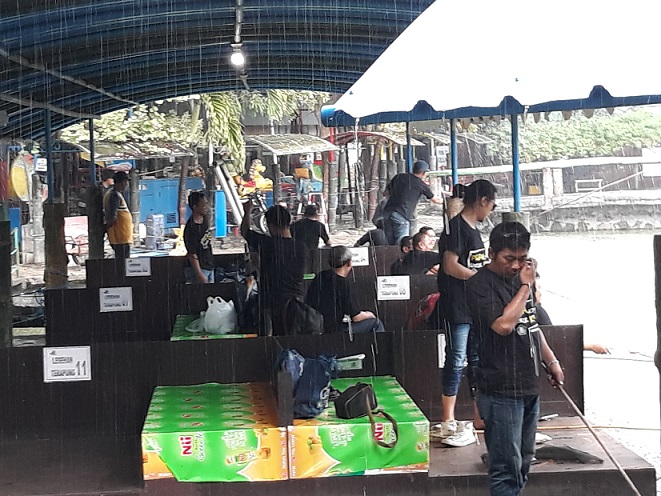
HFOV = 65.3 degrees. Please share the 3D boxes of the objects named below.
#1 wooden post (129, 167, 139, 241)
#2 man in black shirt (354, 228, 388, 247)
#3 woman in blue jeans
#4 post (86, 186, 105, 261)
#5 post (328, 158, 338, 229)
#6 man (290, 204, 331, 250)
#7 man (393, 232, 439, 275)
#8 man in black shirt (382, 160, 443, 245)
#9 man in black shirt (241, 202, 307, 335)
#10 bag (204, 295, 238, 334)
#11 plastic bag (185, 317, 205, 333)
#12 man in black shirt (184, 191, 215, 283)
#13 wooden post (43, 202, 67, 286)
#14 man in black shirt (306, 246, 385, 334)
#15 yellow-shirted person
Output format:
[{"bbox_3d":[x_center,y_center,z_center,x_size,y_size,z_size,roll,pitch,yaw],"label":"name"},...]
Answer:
[{"bbox_3d":[-4.207,-0.877,11.098,0.190,1.650,0.190,-2,7,0],"label":"wooden post"},{"bbox_3d":[0.597,0.228,7.113,0.600,1.002,0.700,0,9,7],"label":"man in black shirt"},{"bbox_3d":[0.783,0.384,3.043,0.370,1.552,0.440,1,9,12],"label":"woman in blue jeans"},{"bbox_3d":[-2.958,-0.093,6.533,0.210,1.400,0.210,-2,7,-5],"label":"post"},{"bbox_3d":[0.064,-1.131,10.977,0.200,1.526,0.200,-2,9,-3],"label":"post"},{"bbox_3d":[-0.239,0.153,6.904,0.520,1.456,0.420,-2,9,-1],"label":"man"},{"bbox_3d":[0.973,0.298,5.704,0.620,0.920,0.500,-5,8,-25],"label":"man"},{"bbox_3d":[1.131,-0.356,7.203,0.600,1.702,0.600,4,11,32],"label":"man in black shirt"},{"bbox_3d":[-0.389,0.553,3.765,0.520,1.770,0.420,-2,9,-5],"label":"man in black shirt"},{"bbox_3d":[-0.955,0.595,4.518,0.300,0.310,0.220,-2,7,-3],"label":"bag"},{"bbox_3d":[-1.144,0.622,4.363,0.165,0.115,0.135,-2,9,-3],"label":"plastic bag"},{"bbox_3d":[-1.360,0.228,5.396,0.360,1.630,0.480,2,8,30],"label":"man in black shirt"},{"bbox_3d":[-2.542,0.270,4.819,0.210,1.386,0.210,-2,9,-3],"label":"wooden post"},{"bbox_3d":[0.116,0.509,4.279,0.680,1.000,0.520,-5,8,-25],"label":"man in black shirt"},{"bbox_3d":[-2.761,-0.168,6.748,0.340,1.650,0.480,1,7,19],"label":"yellow-shirted person"}]

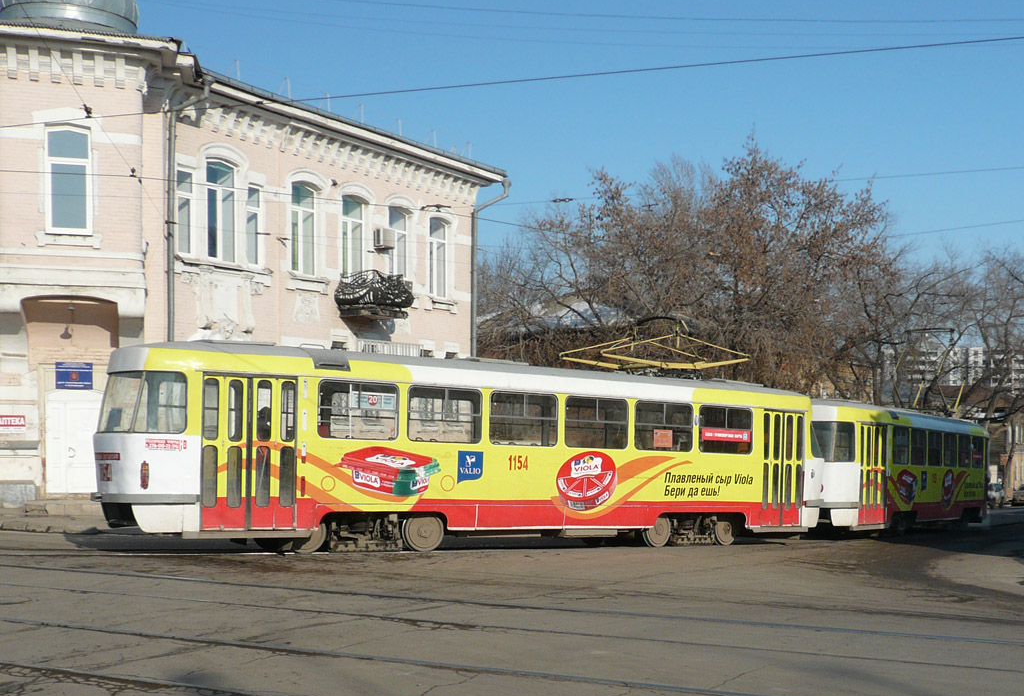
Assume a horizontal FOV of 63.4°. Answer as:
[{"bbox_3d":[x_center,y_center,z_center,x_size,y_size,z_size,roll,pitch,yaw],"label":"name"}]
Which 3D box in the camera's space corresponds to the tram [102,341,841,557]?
[{"bbox_3d":[0.073,1.980,15.391,13.950,3.200,2.500,5,-5,-24],"label":"tram"}]

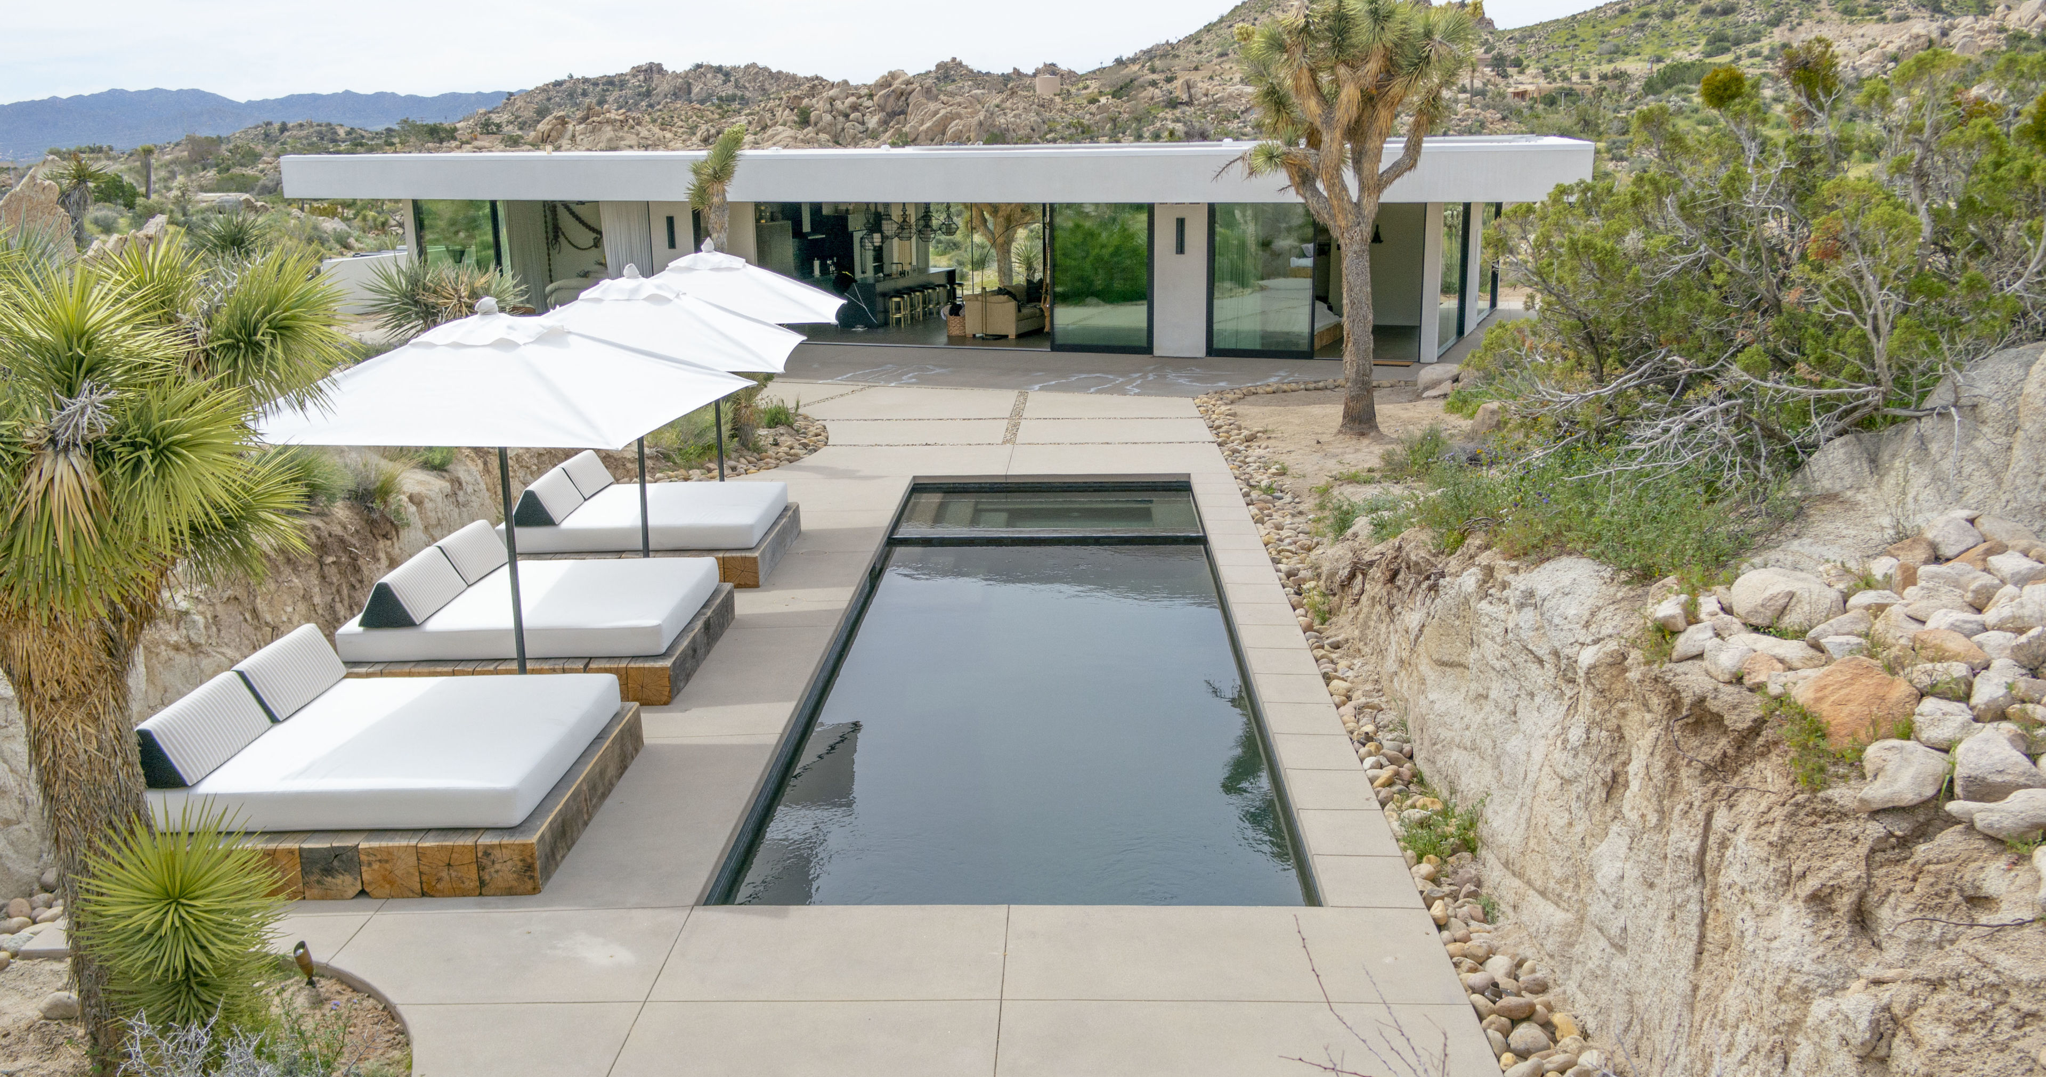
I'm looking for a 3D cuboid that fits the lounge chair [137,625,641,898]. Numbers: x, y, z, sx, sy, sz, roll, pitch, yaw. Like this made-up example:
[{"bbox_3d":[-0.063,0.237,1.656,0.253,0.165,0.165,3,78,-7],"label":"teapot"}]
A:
[{"bbox_3d":[-3.585,1.164,9.599,2.360,0.786,2.215,0,13,2],"label":"lounge chair"}]

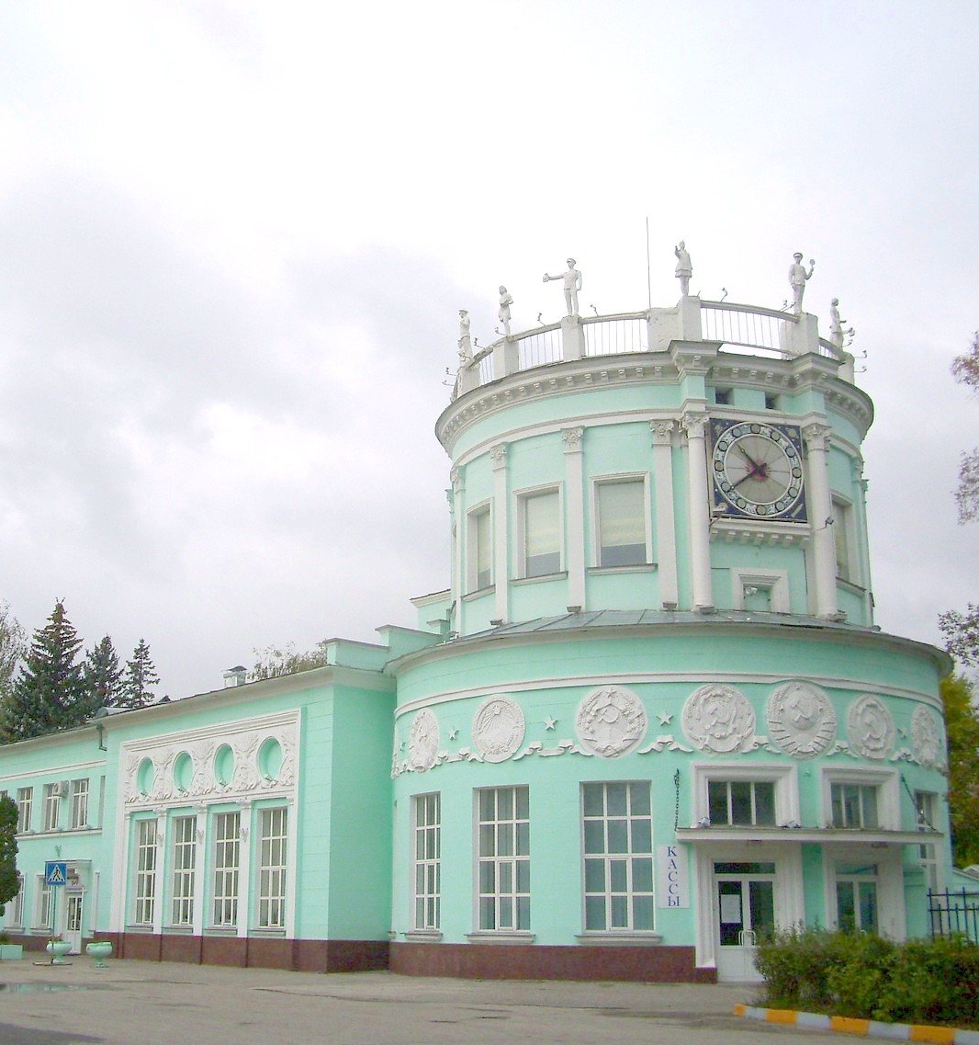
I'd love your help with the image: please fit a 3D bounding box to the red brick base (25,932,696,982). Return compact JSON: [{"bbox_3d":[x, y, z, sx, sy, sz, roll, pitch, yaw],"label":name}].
[{"bbox_3d":[-7.093,12.546,40.244,3.600,0.800,32.500,13,-20,-39],"label":"red brick base"}]

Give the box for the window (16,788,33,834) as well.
[{"bbox_3d":[-17.647,10.970,52.003,0.220,1.750,1.420,13,-20,-39],"label":"window"}]

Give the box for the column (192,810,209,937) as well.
[{"bbox_3d":[-8.674,10.524,41.253,0.220,3.748,0.600,13,-20,-39],"label":"column"}]

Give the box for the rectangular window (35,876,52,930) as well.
[{"bbox_3d":[-16.047,13.672,49.327,0.220,1.820,1.350,13,-20,-39],"label":"rectangular window"}]

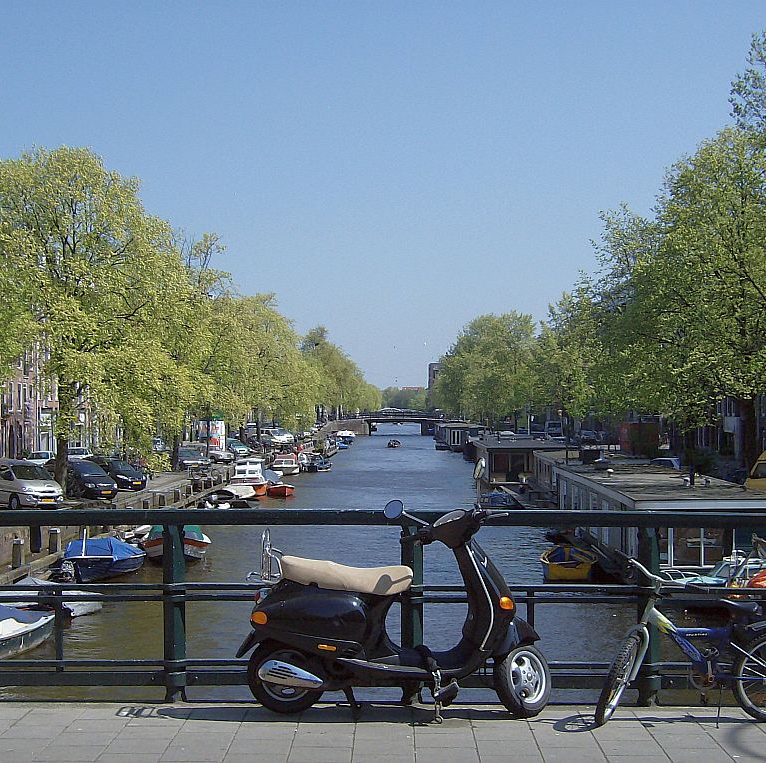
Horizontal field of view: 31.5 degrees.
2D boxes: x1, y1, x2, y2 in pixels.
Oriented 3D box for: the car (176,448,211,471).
[{"bbox_3d":[-12.300,4.740,82.922,1.700,1.420,4.300,1,-1,-33],"label":"car"}]

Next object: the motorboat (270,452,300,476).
[{"bbox_3d":[-7.600,6.422,105.393,2.150,1.750,5.500,0,-1,-4],"label":"motorboat"}]

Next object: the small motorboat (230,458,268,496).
[{"bbox_3d":[-8.050,5.761,82.202,2.250,2.150,6.200,0,-1,-3],"label":"small motorboat"}]

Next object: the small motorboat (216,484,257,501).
[{"bbox_3d":[-8.450,6.289,78.590,2.000,0.850,4.400,0,-1,-8],"label":"small motorboat"}]

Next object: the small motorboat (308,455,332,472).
[{"bbox_3d":[-5.300,6.726,112.889,1.800,1.400,4.600,0,-1,-10],"label":"small motorboat"}]

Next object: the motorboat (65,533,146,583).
[{"bbox_3d":[-8.500,5.450,41.500,1.600,1.350,4.000,-1,-2,33],"label":"motorboat"}]

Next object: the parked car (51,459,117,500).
[{"bbox_3d":[-13.200,4.177,58.629,1.720,1.580,4.200,1,-2,-43],"label":"parked car"}]

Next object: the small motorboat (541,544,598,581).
[{"bbox_3d":[5.720,5.572,42.298,1.700,0.800,3.600,0,-1,6],"label":"small motorboat"}]

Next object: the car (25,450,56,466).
[{"bbox_3d":[-17.670,4.330,71.936,1.720,1.450,4.200,0,-1,2],"label":"car"}]

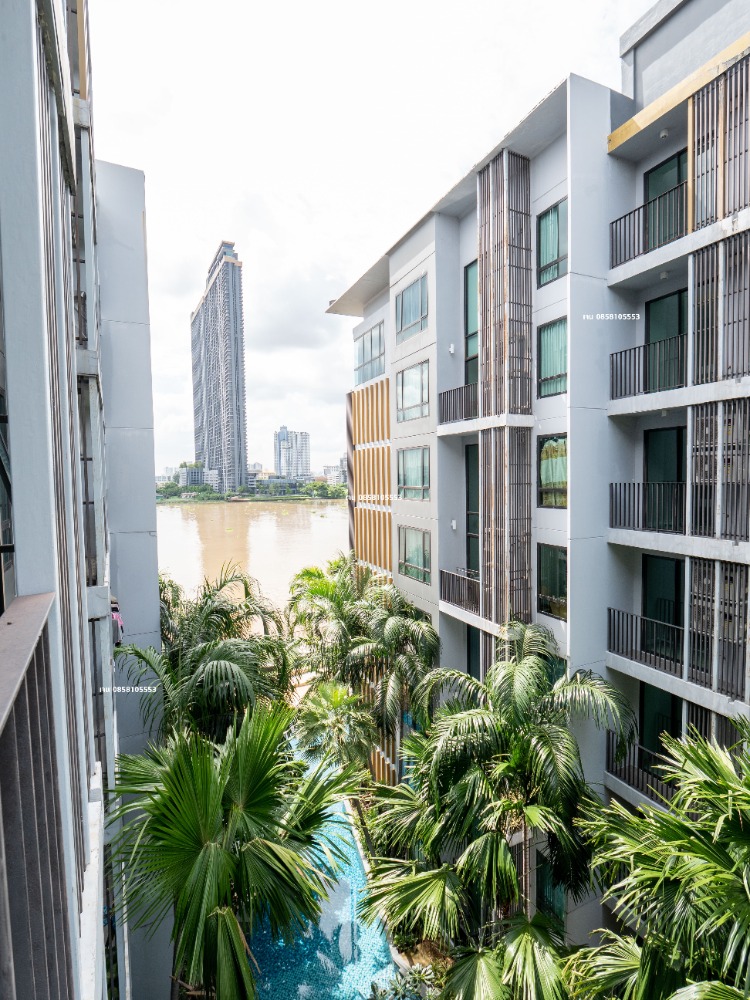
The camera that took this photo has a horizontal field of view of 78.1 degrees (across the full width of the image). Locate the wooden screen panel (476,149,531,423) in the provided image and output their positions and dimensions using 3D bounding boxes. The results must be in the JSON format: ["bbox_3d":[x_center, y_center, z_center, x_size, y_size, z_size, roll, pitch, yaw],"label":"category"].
[{"bbox_3d":[3.618,-5.747,12.831,0.950,6.830,1.200,-2,3,-26],"label":"wooden screen panel"}]

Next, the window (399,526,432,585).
[{"bbox_3d":[1.420,1.973,16.726,0.100,1.860,2.200,-2,3,-26],"label":"window"}]

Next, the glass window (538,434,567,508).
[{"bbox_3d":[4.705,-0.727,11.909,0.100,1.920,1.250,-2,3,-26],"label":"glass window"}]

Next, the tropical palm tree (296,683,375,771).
[{"bbox_3d":[-1.624,10.087,19.623,3.400,4.200,3.400,-1,2,0],"label":"tropical palm tree"}]

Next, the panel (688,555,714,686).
[{"bbox_3d":[6.256,2.352,8.866,0.080,2.440,0.480,-2,3,-26],"label":"panel"}]

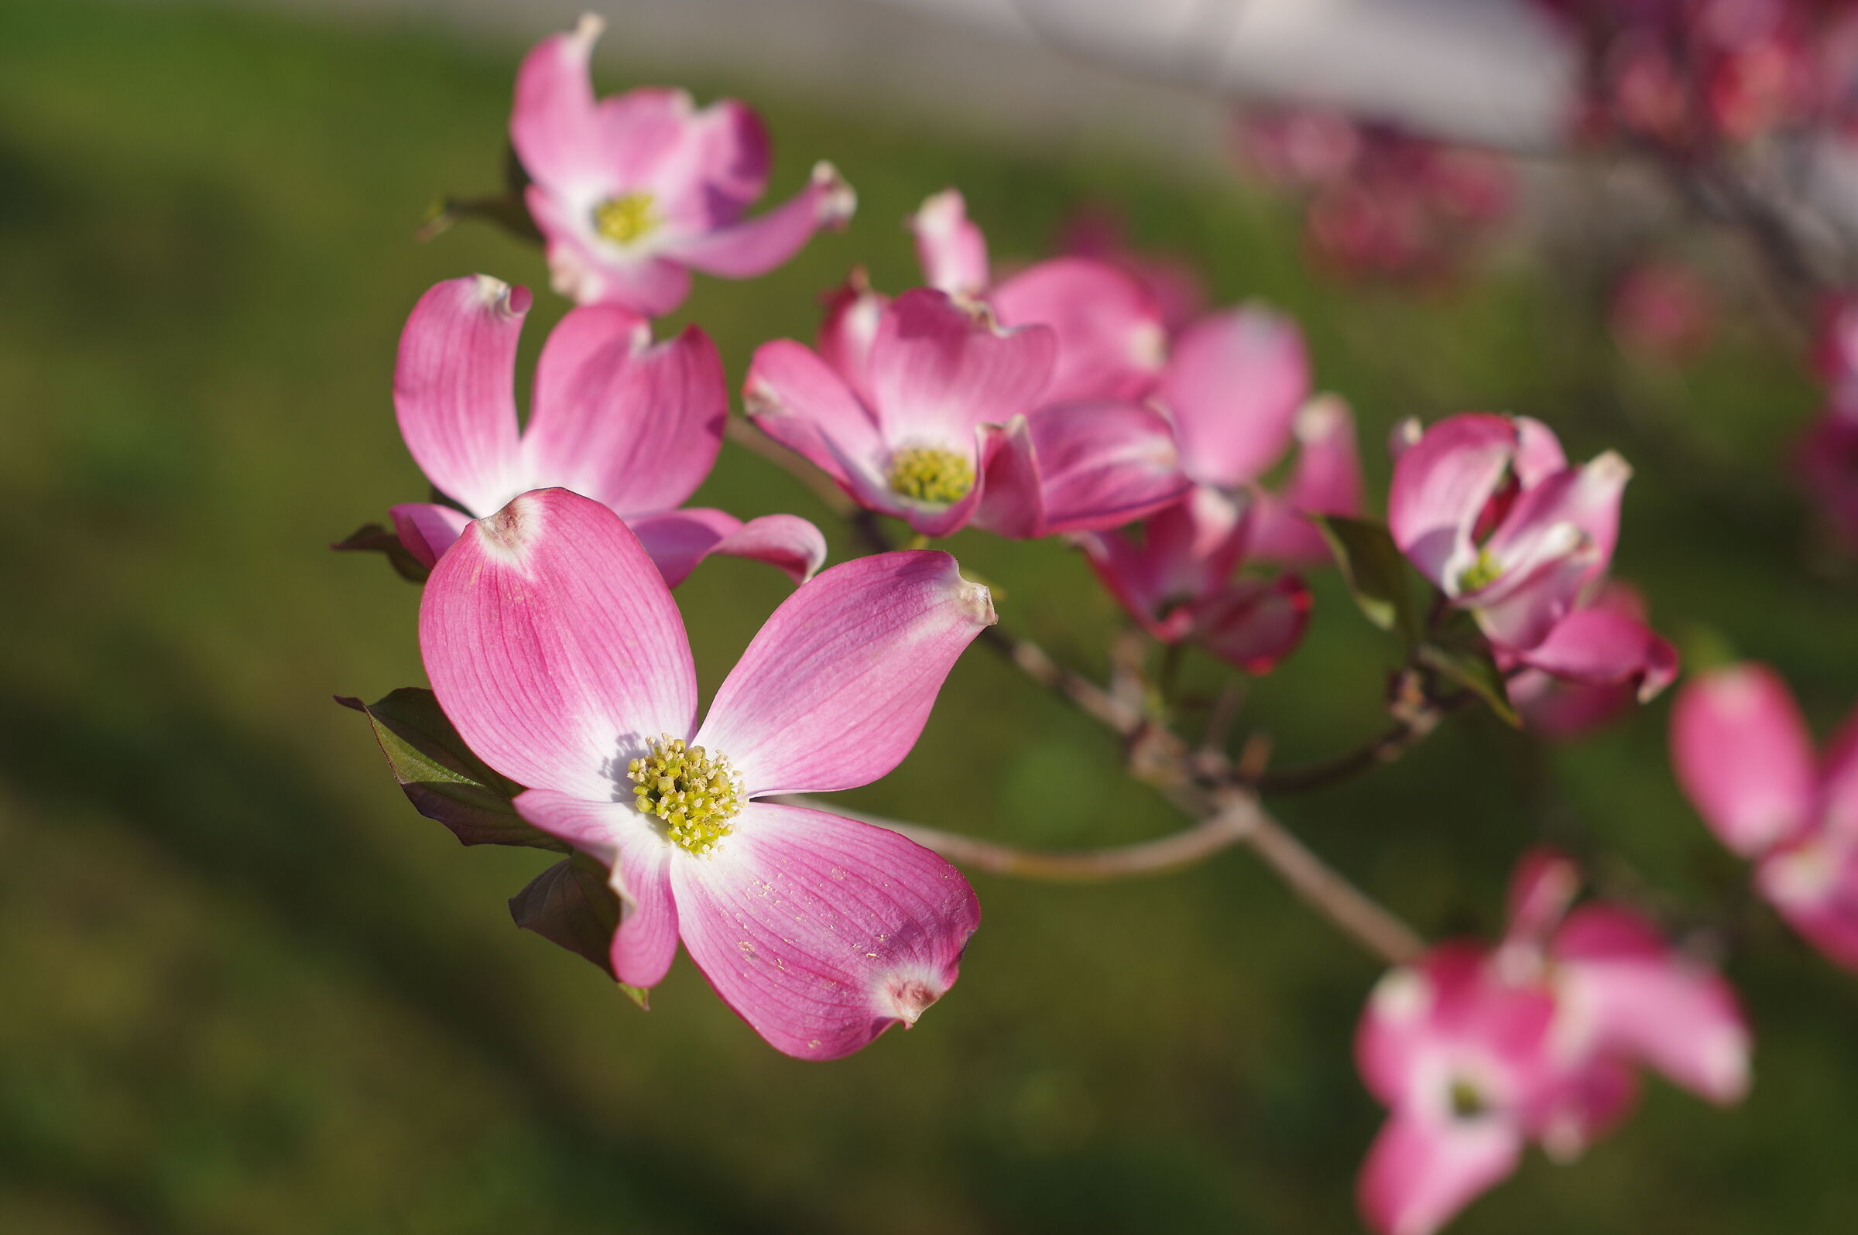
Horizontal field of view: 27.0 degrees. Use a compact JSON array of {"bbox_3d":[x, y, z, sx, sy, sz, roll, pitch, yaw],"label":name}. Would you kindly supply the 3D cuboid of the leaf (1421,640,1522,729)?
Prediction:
[{"bbox_3d":[0.089,0.011,0.635,0.023,0.007,0.012,38,39,18],"label":"leaf"}]

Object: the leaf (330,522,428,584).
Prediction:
[{"bbox_3d":[-0.081,-0.010,0.590,0.023,0.008,0.014,0,37,-18],"label":"leaf"}]

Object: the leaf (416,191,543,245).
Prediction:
[{"bbox_3d":[-0.075,-0.068,0.660,0.026,0.008,0.014,-6,39,-18],"label":"leaf"}]

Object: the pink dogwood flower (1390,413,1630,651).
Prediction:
[{"bbox_3d":[0.096,-0.014,0.640,0.041,0.030,0.036,-13,59,-30],"label":"pink dogwood flower"}]

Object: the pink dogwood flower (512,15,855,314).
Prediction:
[{"bbox_3d":[-0.042,-0.076,0.650,0.057,0.030,0.048,-6,57,-14],"label":"pink dogwood flower"}]

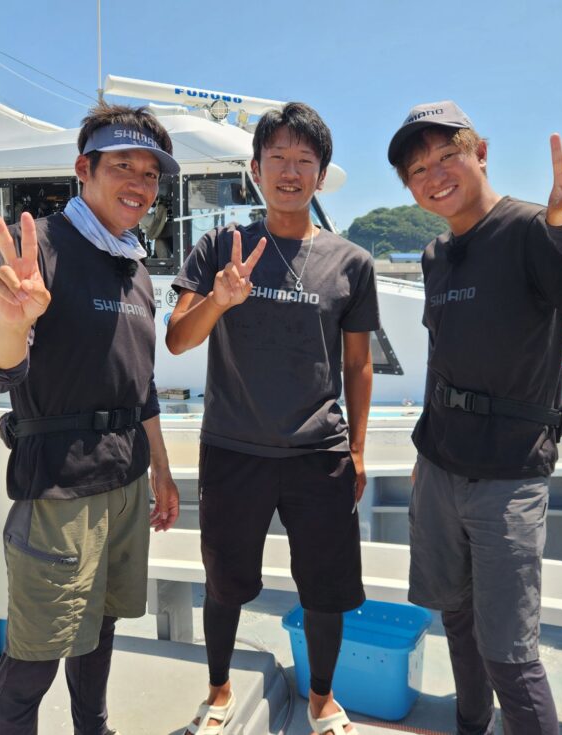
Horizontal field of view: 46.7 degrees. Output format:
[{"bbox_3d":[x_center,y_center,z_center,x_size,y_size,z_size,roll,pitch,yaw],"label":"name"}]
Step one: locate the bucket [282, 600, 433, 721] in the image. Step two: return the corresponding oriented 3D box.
[{"bbox_3d":[0.254,0.941,2.127,0.412,0.263,0.279,3,7,24],"label":"bucket"}]

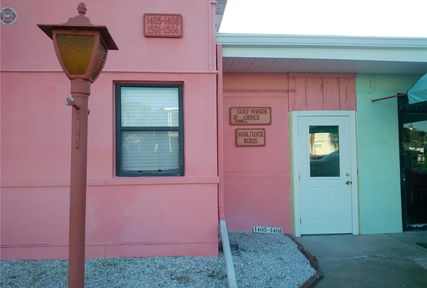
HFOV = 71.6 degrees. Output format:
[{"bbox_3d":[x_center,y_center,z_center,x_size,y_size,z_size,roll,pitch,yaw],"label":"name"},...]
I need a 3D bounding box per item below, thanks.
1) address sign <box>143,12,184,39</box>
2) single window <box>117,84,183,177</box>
[{"bbox_3d":[-0.682,-1.607,4.035,0.520,0.335,0.040,-1,-2,-4],"label":"address sign"},{"bbox_3d":[-0.865,-0.184,4.126,0.940,1.270,0.090,-1,-2,-4],"label":"single window"}]

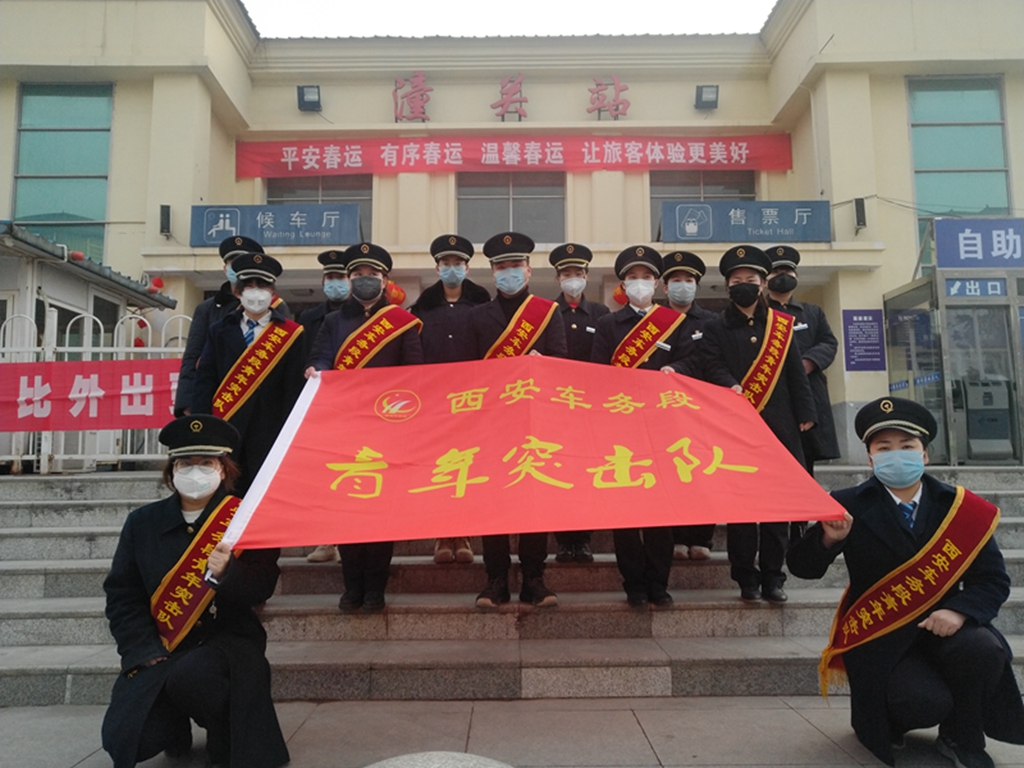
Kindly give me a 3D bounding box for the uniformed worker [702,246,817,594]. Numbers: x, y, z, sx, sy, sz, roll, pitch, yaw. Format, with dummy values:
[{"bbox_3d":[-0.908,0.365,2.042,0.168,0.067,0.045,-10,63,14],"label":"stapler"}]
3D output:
[{"bbox_3d":[1.199,0.160,3.933,0.520,1.734,0.400,-1,-6,5],"label":"uniformed worker"}]

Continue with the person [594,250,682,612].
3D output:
[{"bbox_3d":[0.600,0.167,3.817,0.470,1.708,0.400,-1,-6,2],"label":"person"}]

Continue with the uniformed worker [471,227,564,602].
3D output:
[{"bbox_3d":[0.026,0.134,3.829,0.480,1.786,0.380,-1,-6,0],"label":"uniformed worker"}]

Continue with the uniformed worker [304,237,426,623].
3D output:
[{"bbox_3d":[-0.704,0.168,3.812,0.550,1.730,0.400,0,-6,-5],"label":"uniformed worker"}]

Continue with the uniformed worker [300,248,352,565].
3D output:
[{"bbox_3d":[-0.971,0.094,4.343,0.480,1.702,0.340,-1,-6,8],"label":"uniformed worker"}]

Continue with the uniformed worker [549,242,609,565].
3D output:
[{"bbox_3d":[0.340,0.073,4.278,0.480,1.703,0.330,-1,-6,0],"label":"uniformed worker"}]

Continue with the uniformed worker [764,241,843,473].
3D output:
[{"bbox_3d":[1.537,0.070,4.345,0.520,1.699,0.360,-2,-6,12],"label":"uniformed worker"}]

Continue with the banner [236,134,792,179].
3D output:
[{"bbox_3d":[0.048,-3.679,12.859,8.953,0.678,0.060,-1,-6,0],"label":"banner"}]

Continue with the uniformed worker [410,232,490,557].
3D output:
[{"bbox_3d":[-0.324,0.054,4.277,0.500,1.754,0.350,0,-6,-2],"label":"uniformed worker"}]

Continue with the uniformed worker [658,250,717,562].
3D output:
[{"bbox_3d":[0.931,0.091,4.309,0.480,1.662,0.340,-2,-6,10],"label":"uniformed worker"}]

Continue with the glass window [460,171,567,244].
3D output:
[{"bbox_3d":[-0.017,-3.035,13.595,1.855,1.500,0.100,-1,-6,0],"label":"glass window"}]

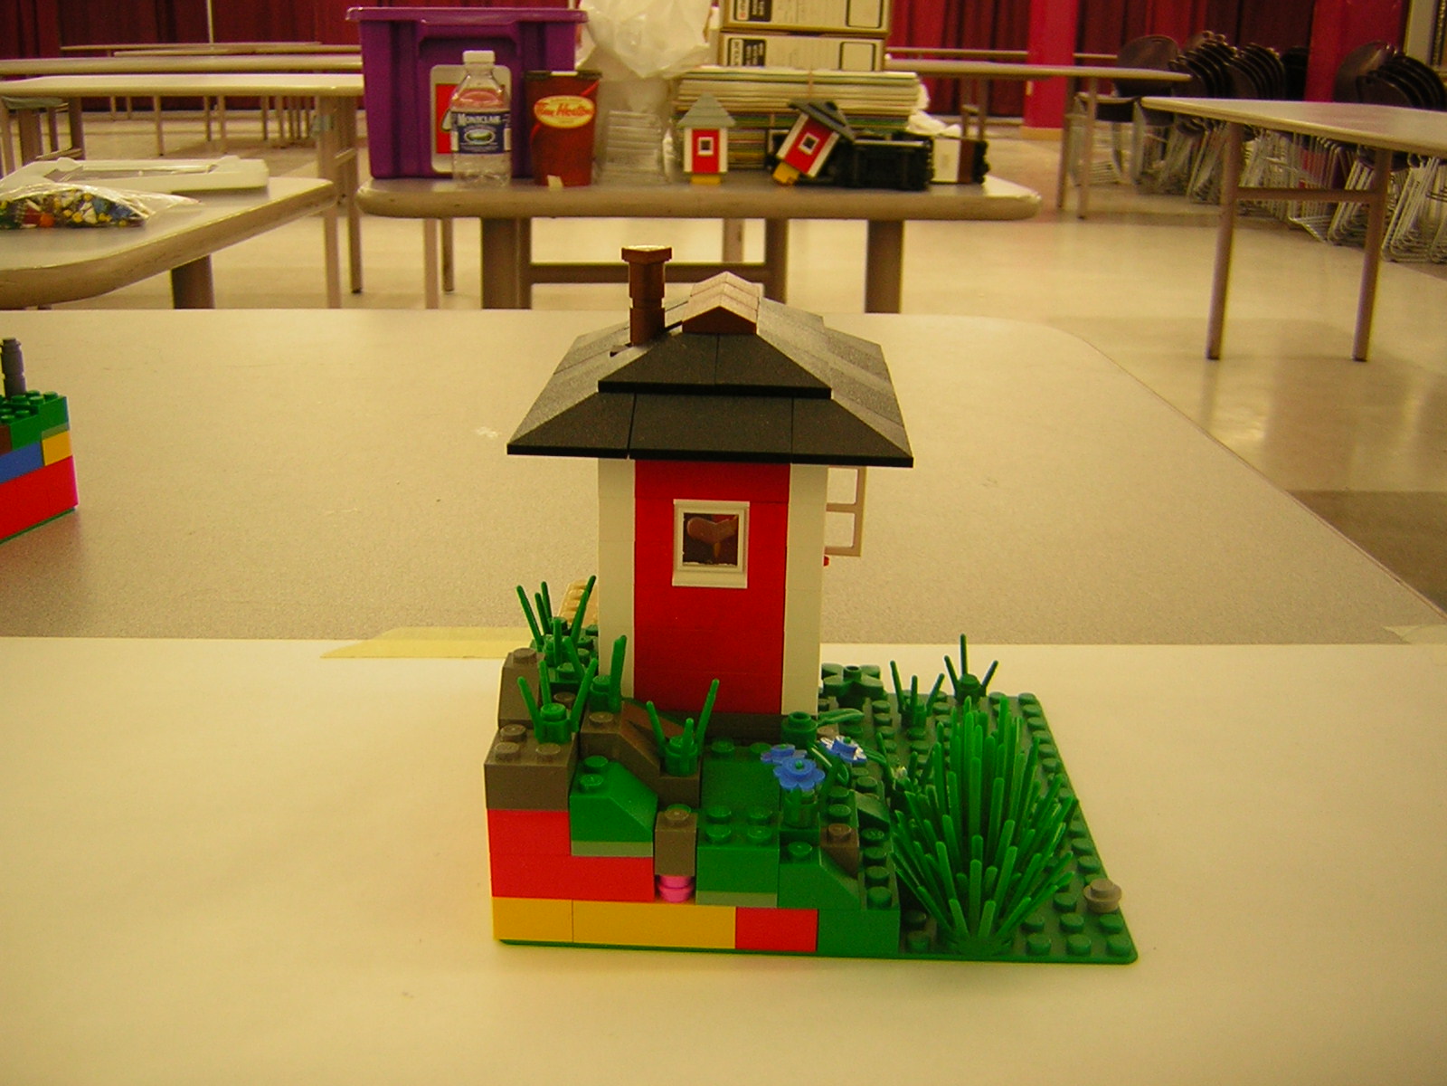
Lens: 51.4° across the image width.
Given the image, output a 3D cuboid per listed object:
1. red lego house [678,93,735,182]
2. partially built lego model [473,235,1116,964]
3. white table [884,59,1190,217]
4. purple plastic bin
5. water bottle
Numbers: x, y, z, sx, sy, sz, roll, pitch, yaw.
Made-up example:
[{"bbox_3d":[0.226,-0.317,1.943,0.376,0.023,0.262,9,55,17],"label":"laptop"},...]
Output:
[{"bbox_3d":[-0.019,-0.452,1.684,0.065,0.098,0.065,0,19,-3],"label":"red lego house"},{"bbox_3d":[0.022,-0.002,0.345,0.128,0.128,0.144,2,18,1],"label":"partially built lego model"},{"bbox_3d":[1.380,-2.198,8.251,2.050,0.740,0.760,1,19,0],"label":"white table"},{"bbox_3d":[-0.298,-0.553,1.831,0.259,0.187,0.370,-1,19,-6],"label":"purple plastic bin"},{"bbox_3d":[-0.260,-0.461,1.630,0.064,0.140,0.064,1,19,0],"label":"water bottle"}]

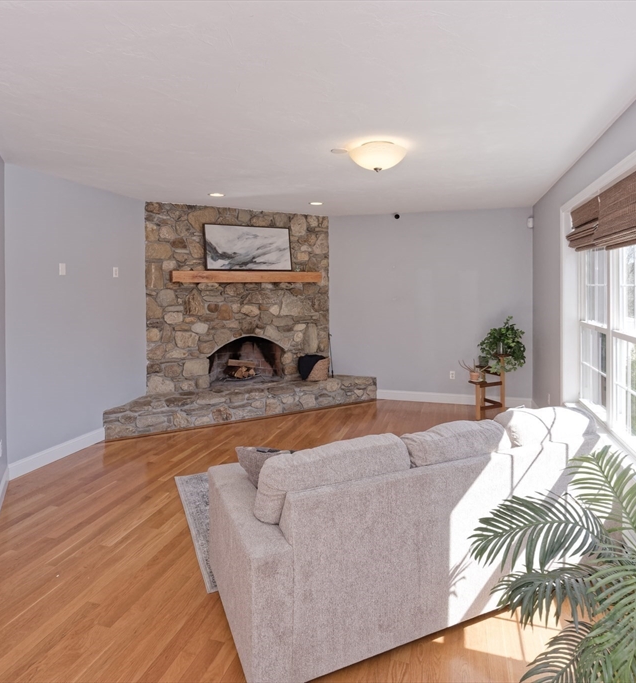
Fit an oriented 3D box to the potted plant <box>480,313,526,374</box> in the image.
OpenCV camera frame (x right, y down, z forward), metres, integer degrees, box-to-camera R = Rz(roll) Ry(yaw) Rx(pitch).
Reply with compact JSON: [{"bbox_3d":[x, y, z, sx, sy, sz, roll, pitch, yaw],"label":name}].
[{"bbox_3d":[2.284,0.043,5.282,0.560,0.680,0.520,0,5,0],"label":"potted plant"}]

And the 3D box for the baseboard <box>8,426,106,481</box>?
[{"bbox_3d":[-2.417,1.034,4.040,0.018,0.138,1.080,2,8,15],"label":"baseboard"}]

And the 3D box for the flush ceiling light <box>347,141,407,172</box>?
[{"bbox_3d":[0.436,-1.337,3.109,0.425,0.185,0.425,0,5,0],"label":"flush ceiling light"}]

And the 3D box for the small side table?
[{"bbox_3d":[2.086,0.603,5.252,0.460,0.660,0.420,2,6,15],"label":"small side table"}]

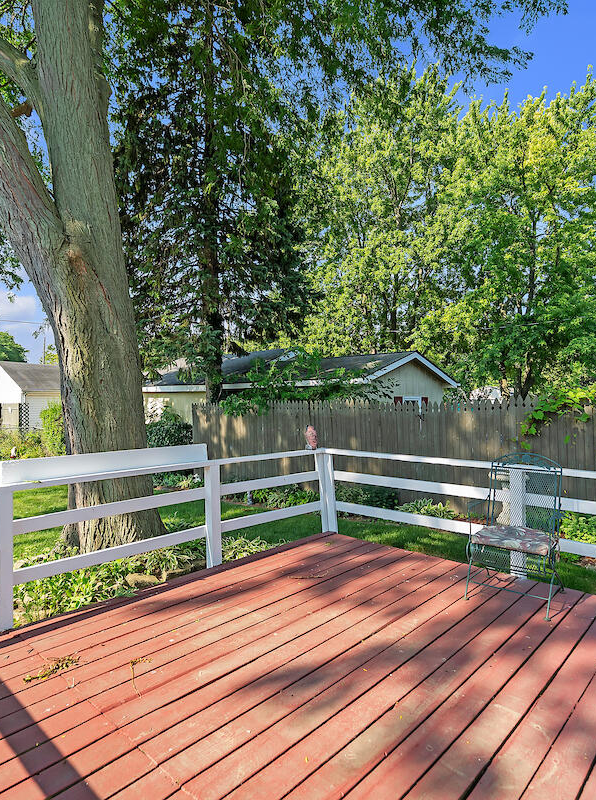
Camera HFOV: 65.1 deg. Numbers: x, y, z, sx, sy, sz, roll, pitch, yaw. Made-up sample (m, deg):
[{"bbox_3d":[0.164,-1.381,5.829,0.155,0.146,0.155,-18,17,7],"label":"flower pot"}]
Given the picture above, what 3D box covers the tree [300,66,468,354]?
[{"bbox_3d":[4.200,-7.000,22.800,8.400,17.700,8.000,0,0,0],"label":"tree"}]

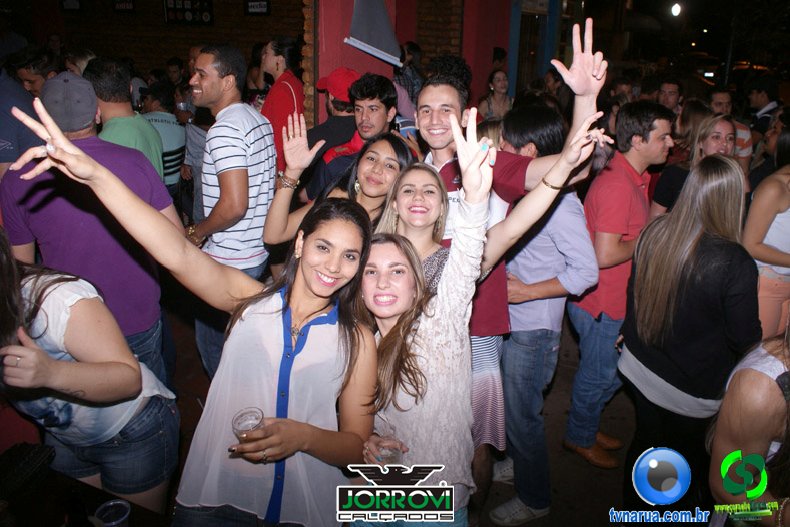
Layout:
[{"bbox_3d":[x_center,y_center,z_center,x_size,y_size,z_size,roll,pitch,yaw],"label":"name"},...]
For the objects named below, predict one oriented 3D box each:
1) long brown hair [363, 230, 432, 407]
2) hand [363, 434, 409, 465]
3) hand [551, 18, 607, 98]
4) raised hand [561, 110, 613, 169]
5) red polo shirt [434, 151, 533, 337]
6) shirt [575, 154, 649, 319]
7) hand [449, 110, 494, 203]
[{"bbox_3d":[0.004,0.151,1.520,0.200,0.450,0.220,2,15,1],"label":"long brown hair"},{"bbox_3d":[-0.024,0.473,1.490,0.110,0.085,0.090,-9,19,-36],"label":"hand"},{"bbox_3d":[0.465,-0.519,1.500,0.135,0.200,0.065,3,15,6],"label":"hand"},{"bbox_3d":[0.523,-0.337,1.610,0.085,0.170,0.090,38,9,24],"label":"raised hand"},{"bbox_3d":[0.162,-0.067,1.980,0.540,0.680,0.290,3,15,5],"label":"red polo shirt"},{"bbox_3d":[0.950,-0.125,2.560,0.310,0.710,0.470,7,16,21],"label":"shirt"},{"bbox_3d":[0.164,-0.228,1.250,0.093,0.195,0.070,-3,15,6],"label":"hand"}]

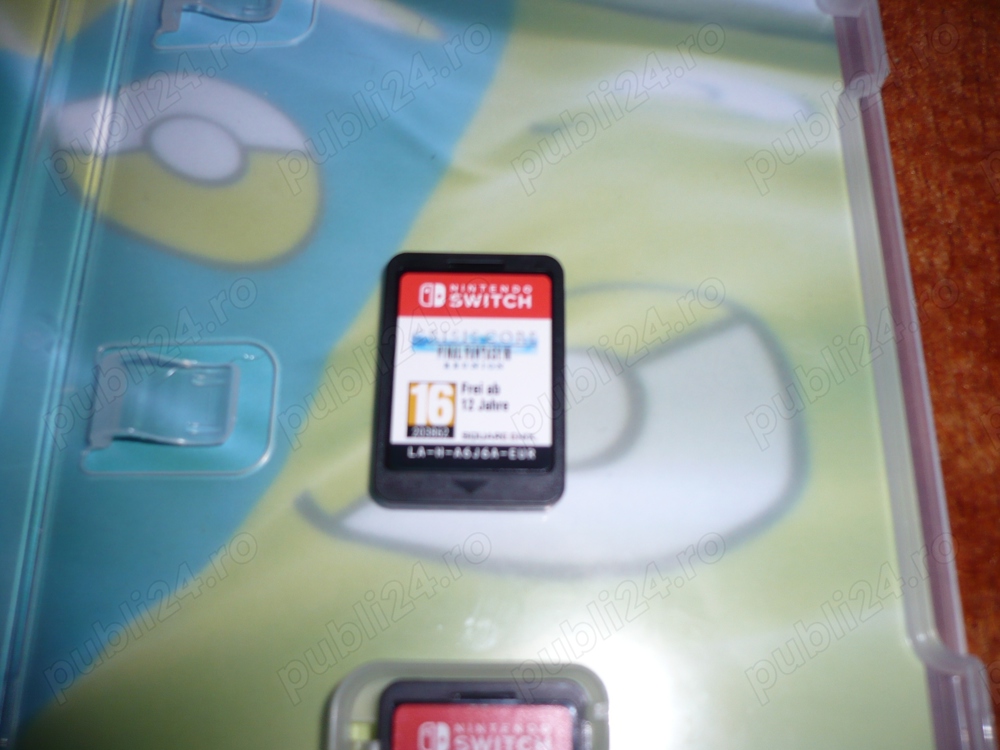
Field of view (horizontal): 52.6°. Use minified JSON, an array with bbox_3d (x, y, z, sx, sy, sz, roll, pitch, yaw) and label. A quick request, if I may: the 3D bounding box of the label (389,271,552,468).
[{"bbox_3d":[-0.003,-0.001,0.117,0.018,0.001,0.025,1,68,0],"label":"label"}]

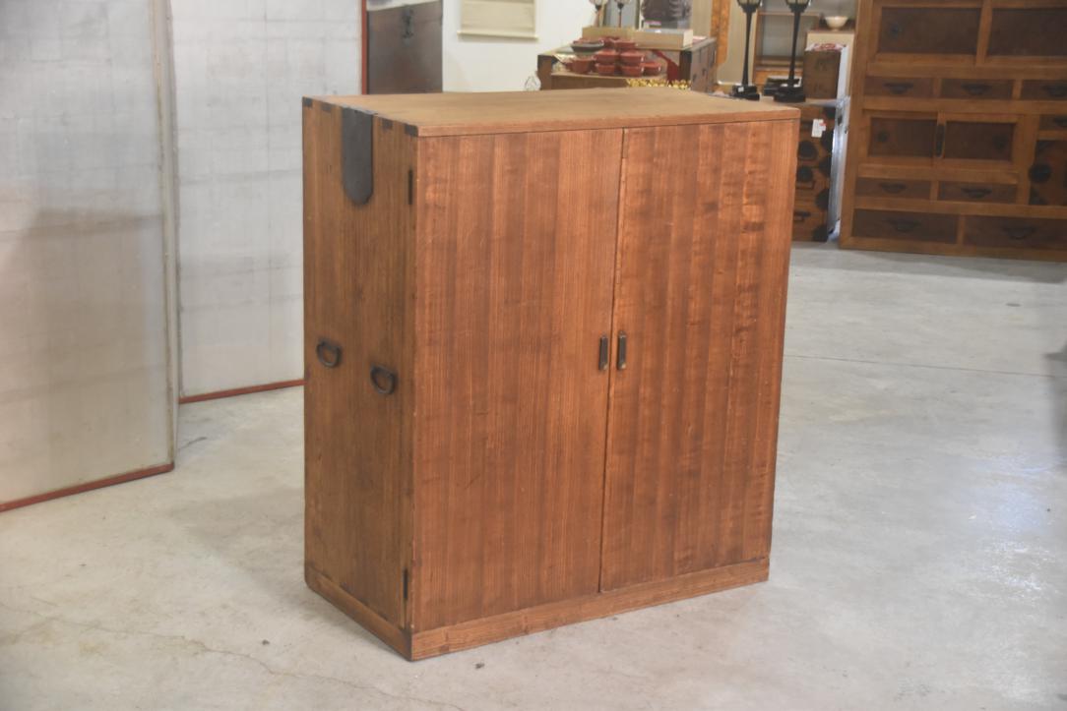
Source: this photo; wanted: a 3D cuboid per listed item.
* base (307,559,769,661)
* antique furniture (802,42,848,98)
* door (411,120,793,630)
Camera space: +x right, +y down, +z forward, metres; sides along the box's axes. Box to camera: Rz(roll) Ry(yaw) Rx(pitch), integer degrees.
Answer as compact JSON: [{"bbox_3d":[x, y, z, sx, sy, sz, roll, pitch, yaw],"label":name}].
[{"bbox_3d":[0.016,0.466,3.650,0.900,0.055,0.463,-7,16,-33],"label":"base"},{"bbox_3d":[1.426,-1.391,8.276,0.175,0.240,0.250,6,14,17],"label":"antique furniture"},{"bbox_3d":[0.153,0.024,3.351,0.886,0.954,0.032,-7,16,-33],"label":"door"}]

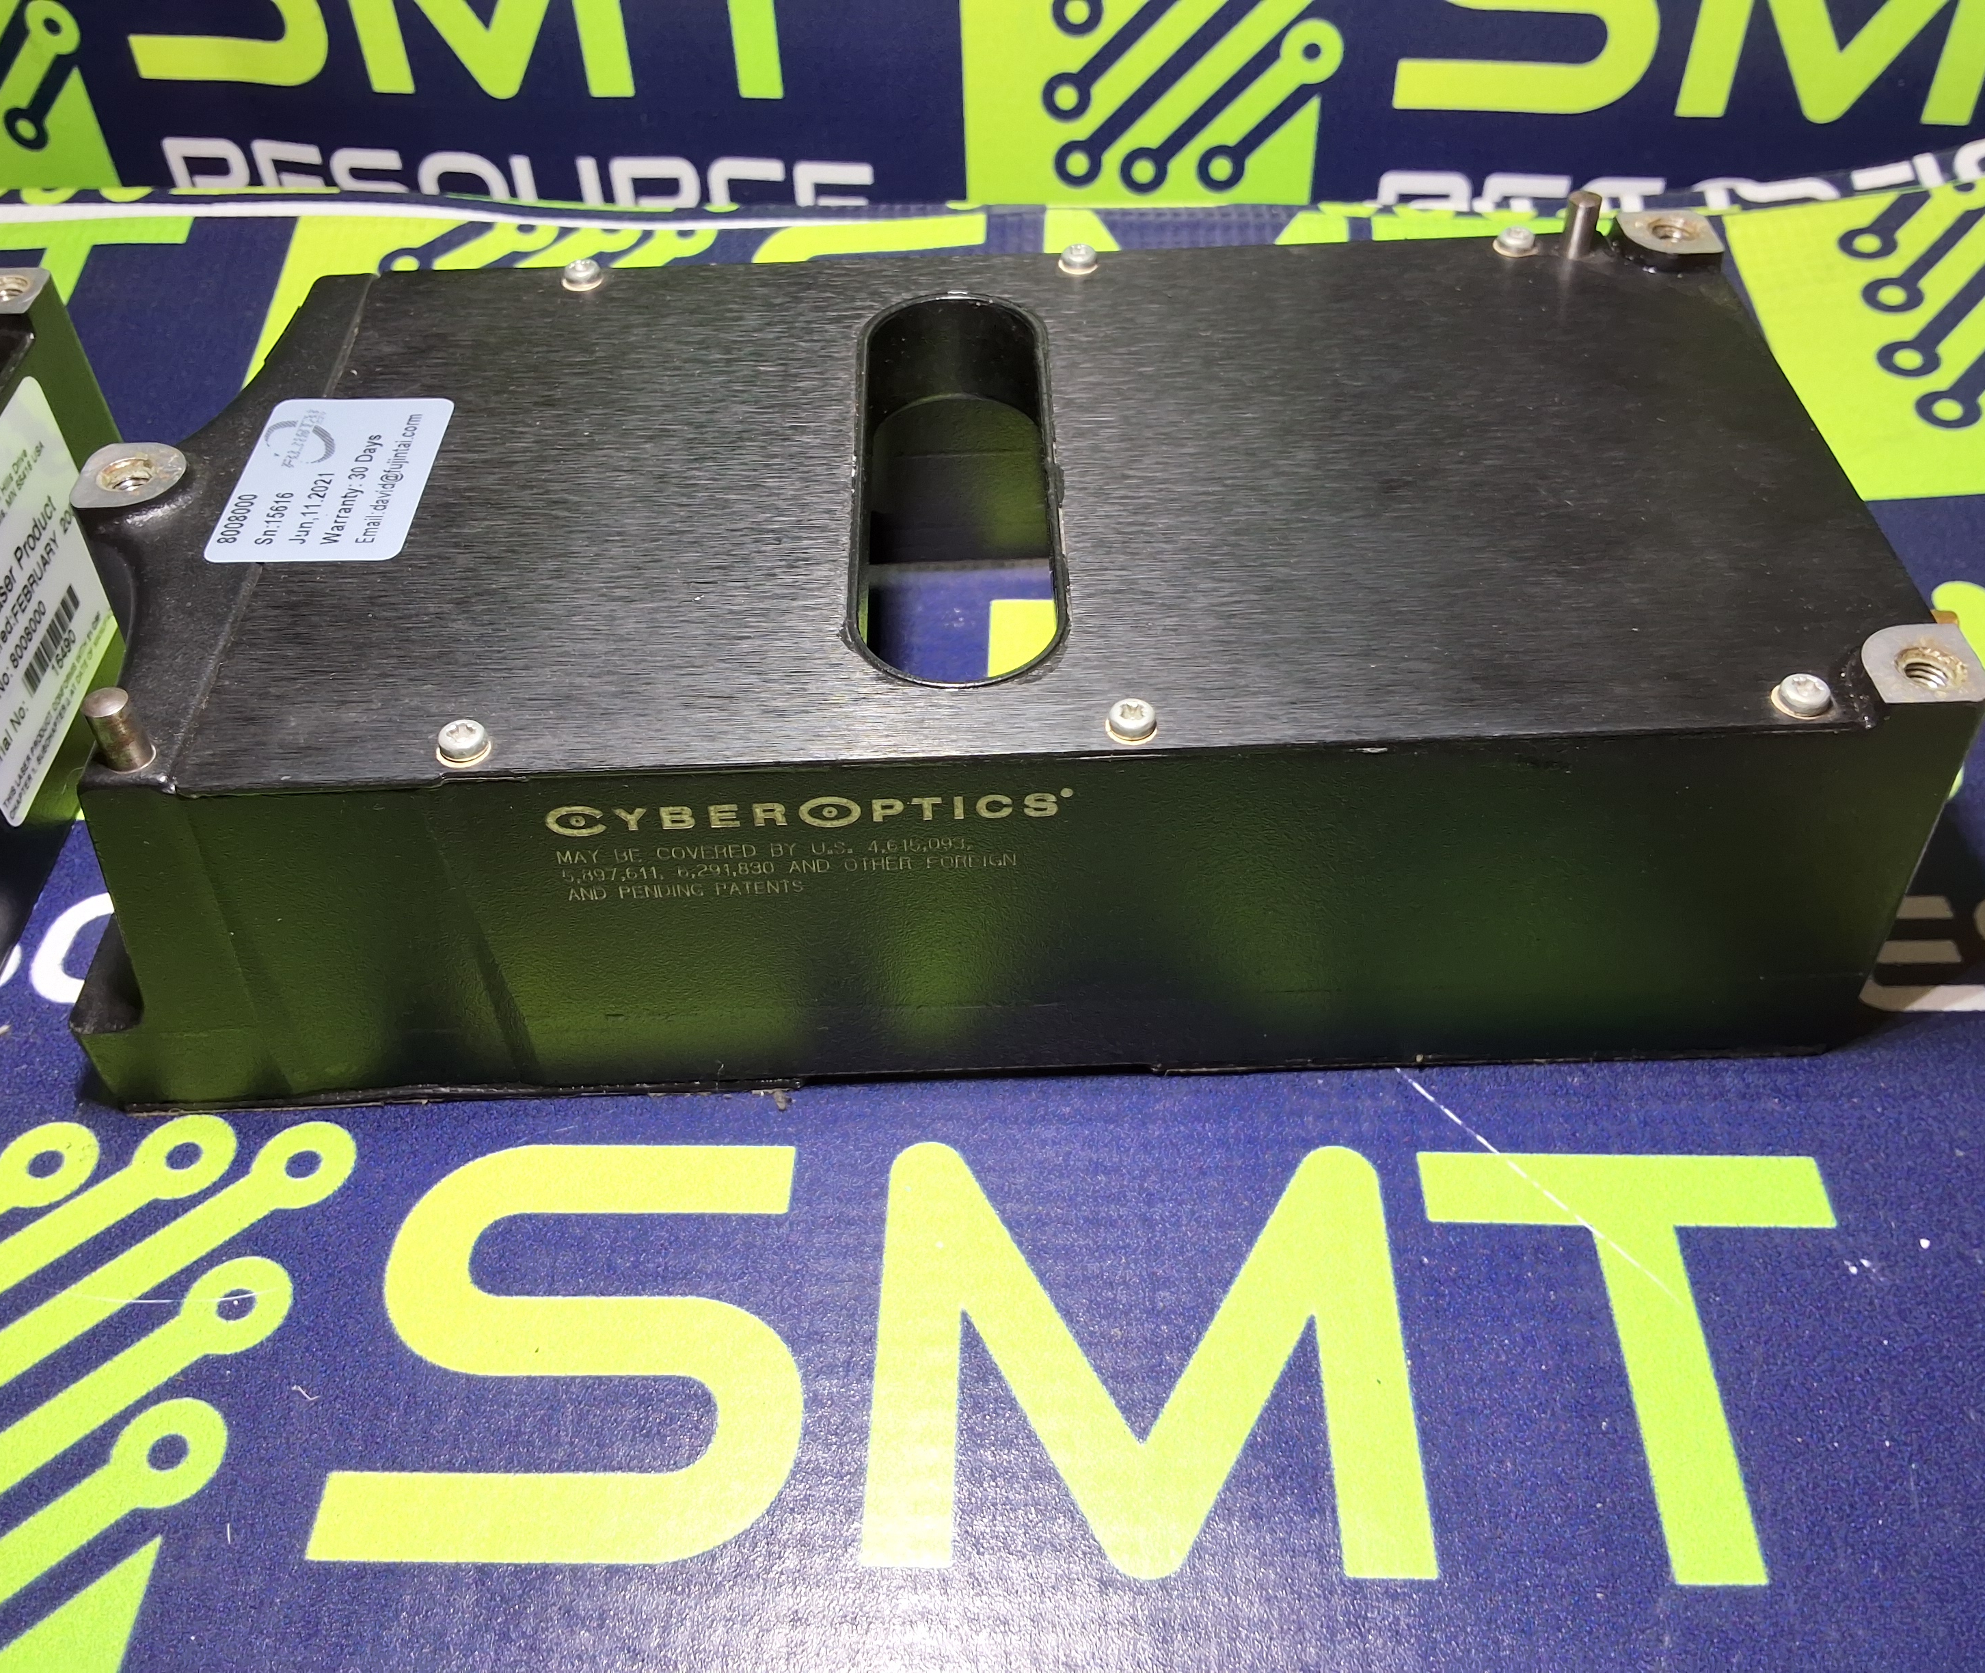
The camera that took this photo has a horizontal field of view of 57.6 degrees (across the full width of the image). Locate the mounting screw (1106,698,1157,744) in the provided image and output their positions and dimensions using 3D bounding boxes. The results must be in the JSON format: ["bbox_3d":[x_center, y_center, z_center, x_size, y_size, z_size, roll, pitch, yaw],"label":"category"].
[{"bbox_3d":[0.013,-0.011,0.168,0.005,0.002,0.005,-2,46,0],"label":"mounting screw"}]

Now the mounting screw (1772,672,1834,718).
[{"bbox_3d":[0.076,-0.013,0.168,0.005,0.002,0.005,-2,46,0],"label":"mounting screw"}]

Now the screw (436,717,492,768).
[{"bbox_3d":[-0.050,-0.009,0.168,0.005,0.002,0.005,-2,46,0],"label":"screw"}]

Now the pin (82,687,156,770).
[{"bbox_3d":[-0.081,-0.010,0.167,0.004,0.007,0.004,-2,46,0],"label":"pin"}]

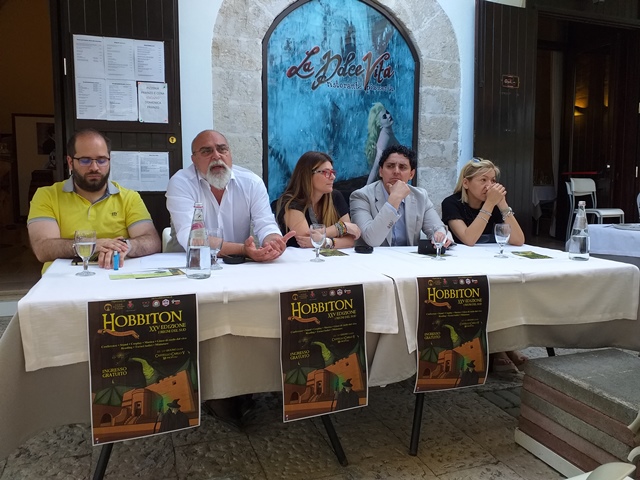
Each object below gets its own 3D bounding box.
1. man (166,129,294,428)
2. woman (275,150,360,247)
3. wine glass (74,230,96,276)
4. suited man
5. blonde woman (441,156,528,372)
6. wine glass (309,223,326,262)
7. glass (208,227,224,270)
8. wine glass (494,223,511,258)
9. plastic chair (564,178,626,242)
[{"bbox_3d":[-0.463,0.151,2.497,0.640,1.343,0.850,-1,6,-13],"label":"man"},{"bbox_3d":[-0.014,0.162,2.749,0.520,1.271,0.800,-3,6,-28],"label":"woman"},{"bbox_3d":[-0.893,0.049,1.892,0.077,0.163,0.077,0,6,0],"label":"wine glass"},{"bbox_3d":[0.415,0.137,2.807,0.600,1.309,0.820,-1,6,-9],"label":"suited man"},{"bbox_3d":[0.956,0.154,2.929,0.520,1.252,0.800,-2,6,-19],"label":"blonde woman"},{"bbox_3d":[-0.009,0.013,2.261,0.074,0.163,0.074,0,6,0],"label":"wine glass"},{"bbox_3d":[-0.426,0.034,2.045,0.074,0.163,0.074,0,6,0],"label":"glass"},{"bbox_3d":[0.871,0.002,2.381,0.077,0.162,0.077,0,6,0],"label":"wine glass"},{"bbox_3d":[3.189,-0.291,5.799,0.470,0.840,0.530,-3,6,-30],"label":"plastic chair"}]

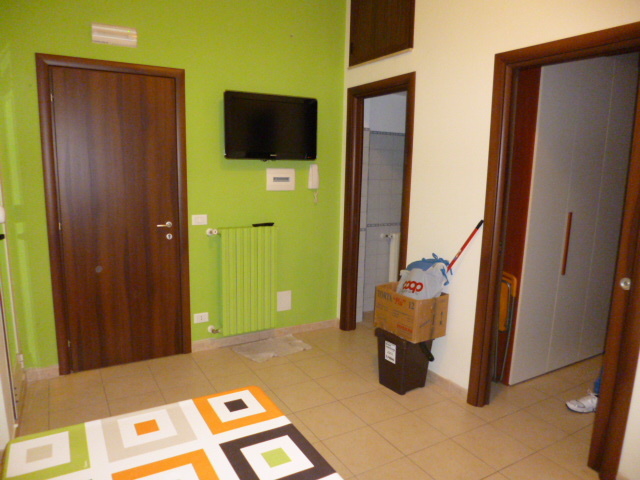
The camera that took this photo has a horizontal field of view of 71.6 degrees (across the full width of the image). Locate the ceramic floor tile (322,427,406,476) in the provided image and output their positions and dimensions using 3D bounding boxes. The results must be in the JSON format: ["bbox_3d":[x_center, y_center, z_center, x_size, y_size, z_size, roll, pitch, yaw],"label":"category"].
[{"bbox_3d":[0.235,1.151,2.440,0.328,0.010,0.328,-4,10,-31],"label":"ceramic floor tile"}]

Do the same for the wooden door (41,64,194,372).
[{"bbox_3d":[-1.454,-0.147,3.280,0.935,2.215,0.080,-4,10,-31],"label":"wooden door"}]

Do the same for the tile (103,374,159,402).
[{"bbox_3d":[-1.291,1.021,3.053,0.328,0.010,0.328,-4,10,-31],"label":"tile"}]

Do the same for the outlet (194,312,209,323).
[{"bbox_3d":[-0.979,0.643,3.665,0.120,0.080,0.010,-4,10,-31],"label":"outlet"}]

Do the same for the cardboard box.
[{"bbox_3d":[0.632,0.497,3.103,0.298,0.294,0.388,-5,11,-34],"label":"cardboard box"}]

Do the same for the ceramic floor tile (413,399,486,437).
[{"bbox_3d":[0.804,1.110,2.768,0.331,0.010,0.328,-4,10,-31],"label":"ceramic floor tile"}]

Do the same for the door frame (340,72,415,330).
[{"bbox_3d":[0.497,-0.175,3.736,0.140,2.220,0.860,-4,10,-31],"label":"door frame"}]

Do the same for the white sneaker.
[{"bbox_3d":[1.780,1.055,2.914,0.290,0.110,0.105,0,9,-7],"label":"white sneaker"}]

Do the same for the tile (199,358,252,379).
[{"bbox_3d":[-0.724,0.983,3.389,0.328,0.010,0.328,-4,10,-31],"label":"tile"}]

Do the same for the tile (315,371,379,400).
[{"bbox_3d":[0.186,1.036,3.152,0.331,0.010,0.328,-4,10,-31],"label":"tile"}]

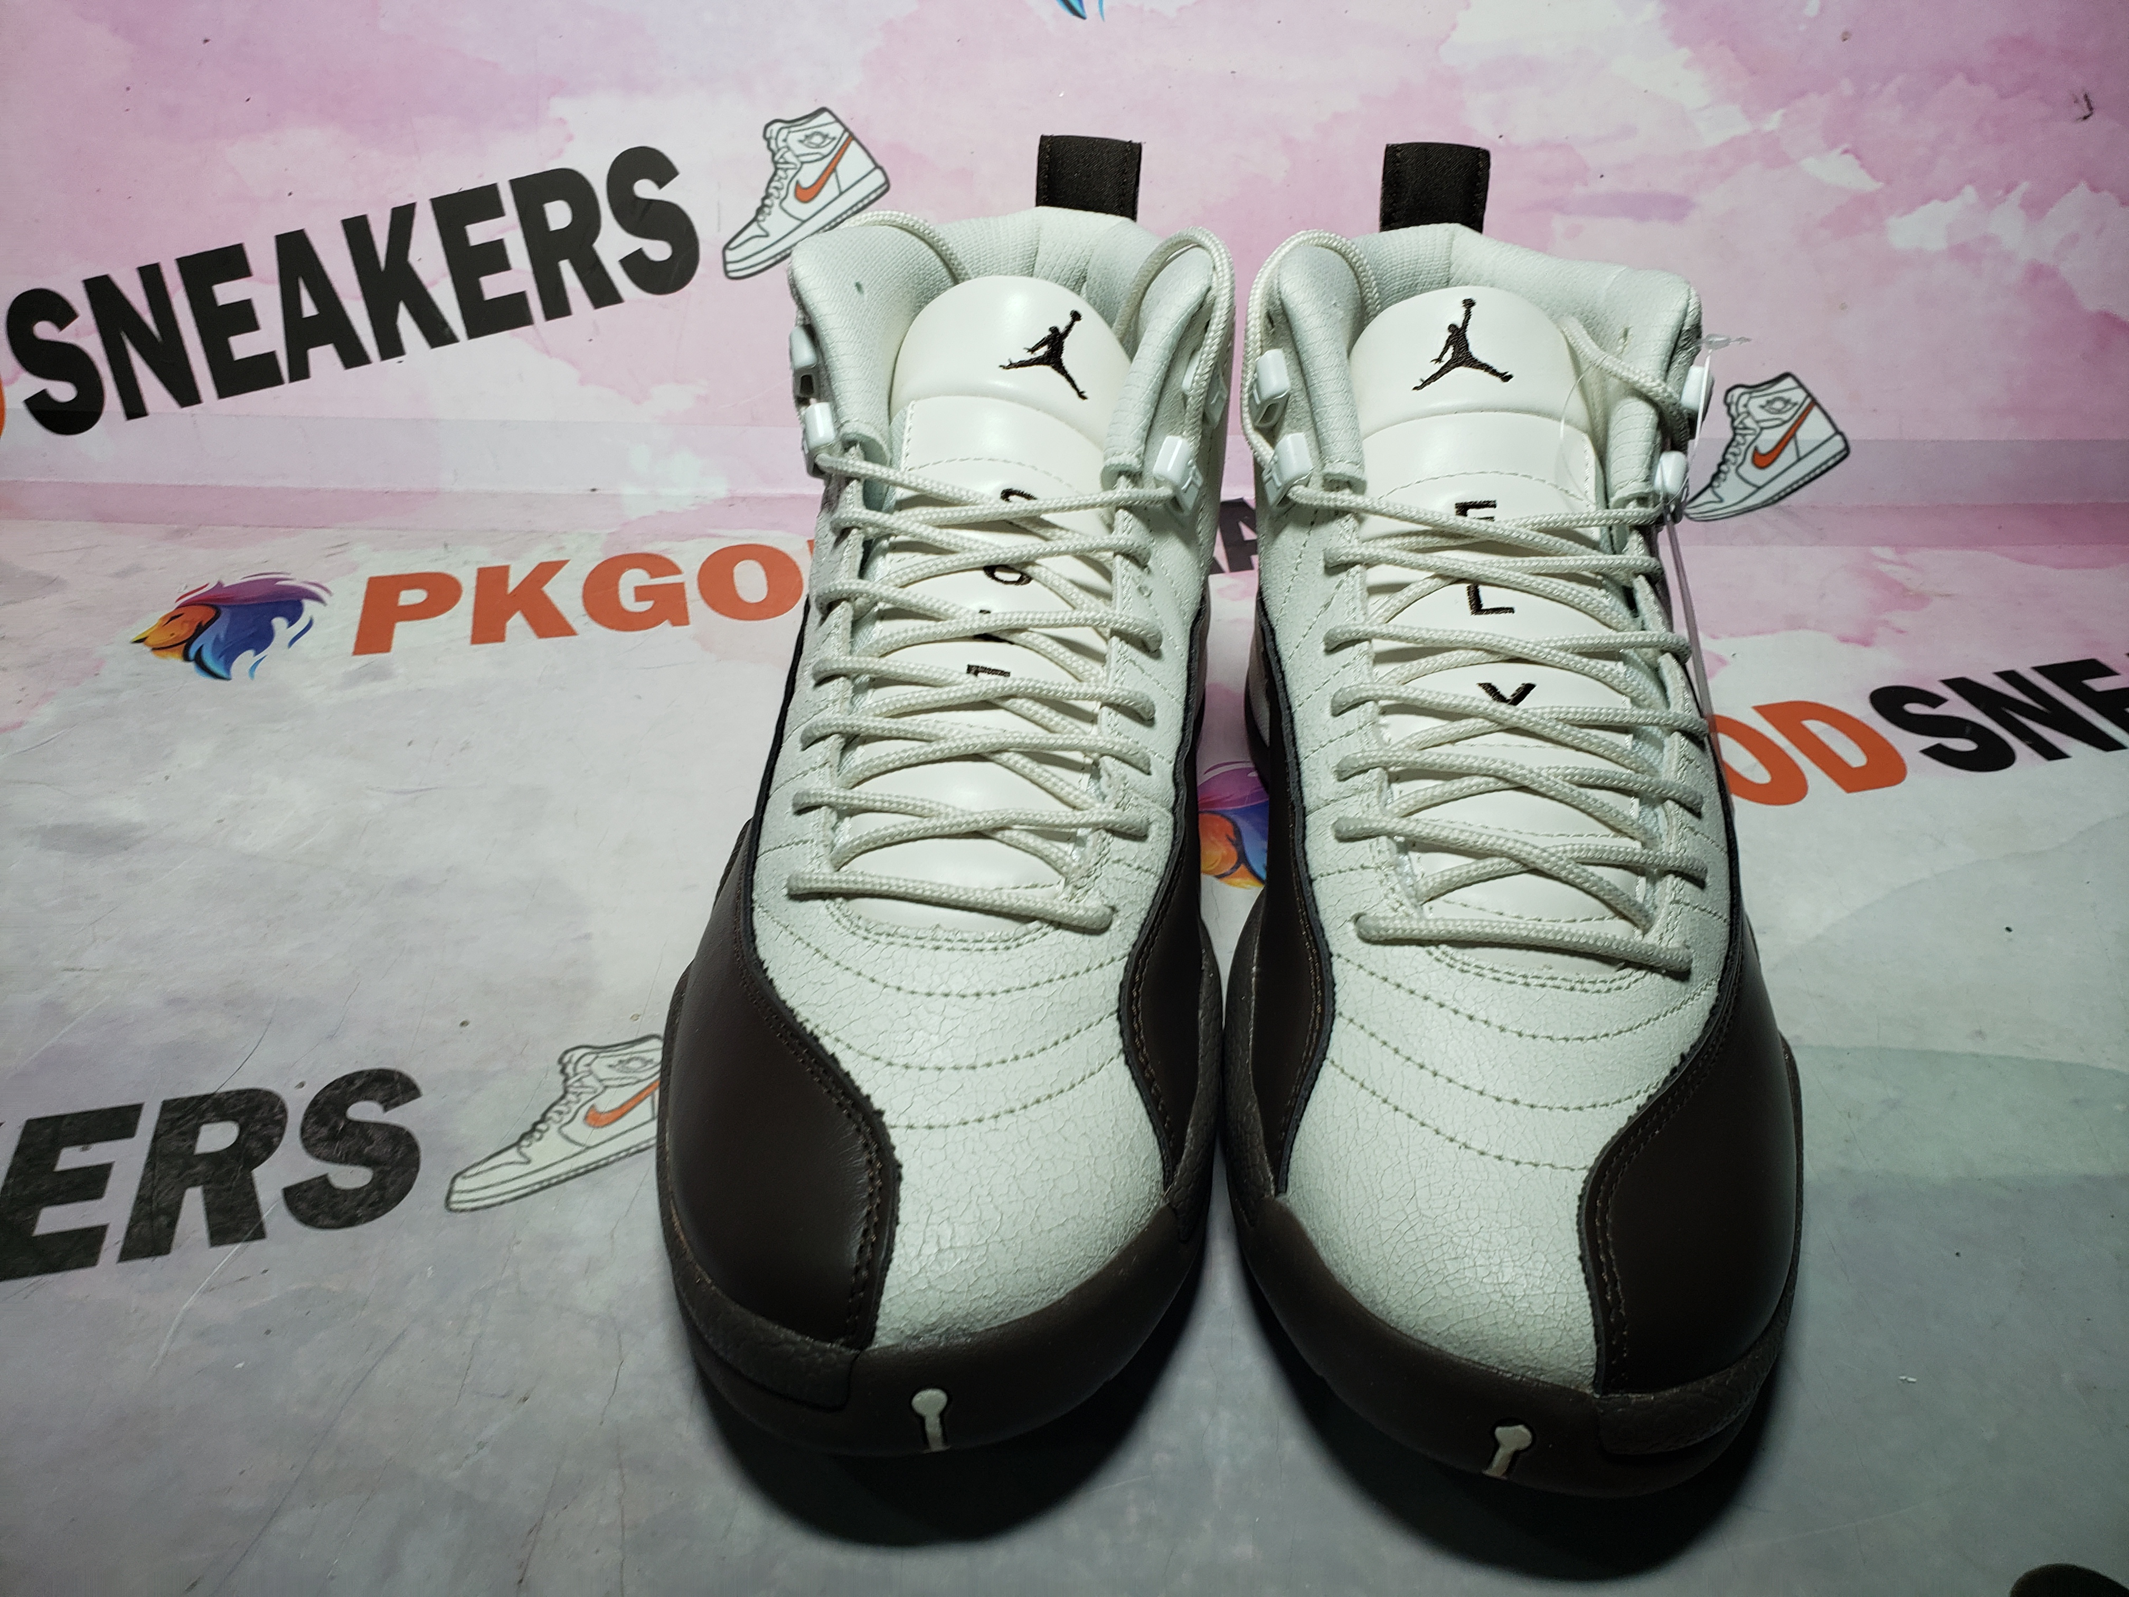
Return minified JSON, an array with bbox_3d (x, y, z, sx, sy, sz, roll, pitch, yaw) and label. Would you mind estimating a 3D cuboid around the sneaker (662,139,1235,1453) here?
[{"bbox_3d":[-0.013,-0.024,0.354,0.115,0.165,0.302,5,36,6],"label":"sneaker"}]

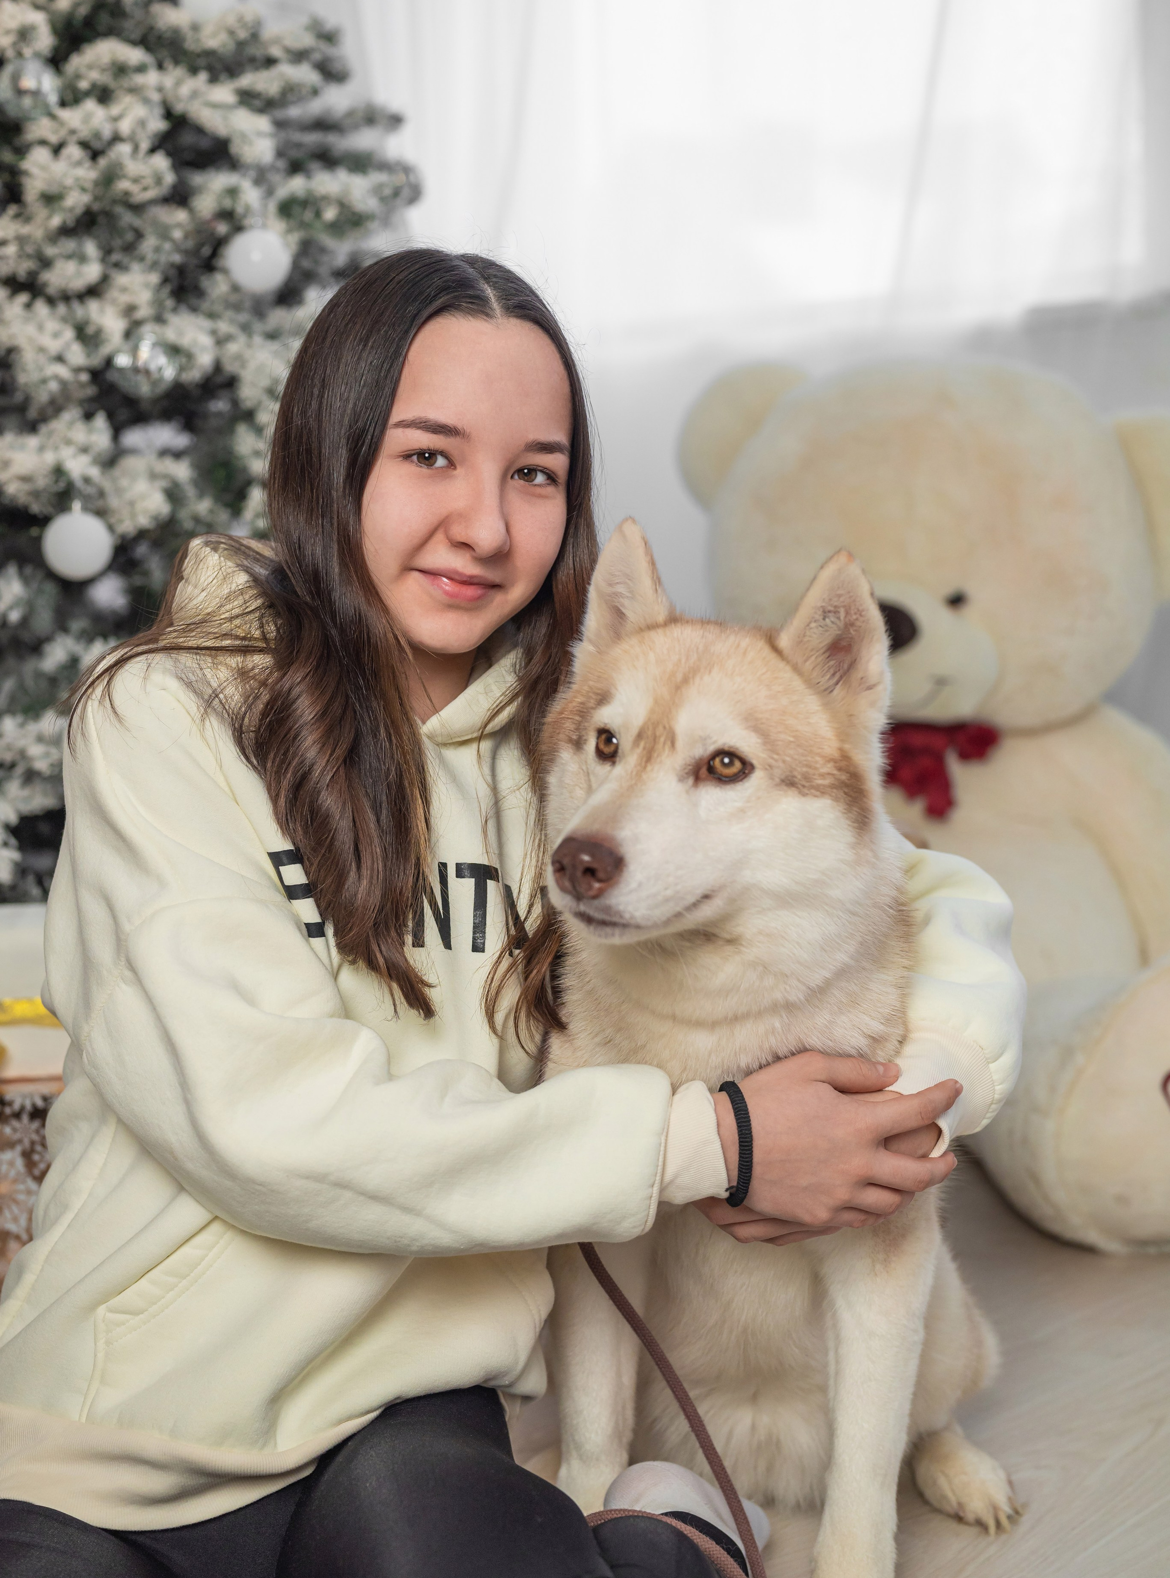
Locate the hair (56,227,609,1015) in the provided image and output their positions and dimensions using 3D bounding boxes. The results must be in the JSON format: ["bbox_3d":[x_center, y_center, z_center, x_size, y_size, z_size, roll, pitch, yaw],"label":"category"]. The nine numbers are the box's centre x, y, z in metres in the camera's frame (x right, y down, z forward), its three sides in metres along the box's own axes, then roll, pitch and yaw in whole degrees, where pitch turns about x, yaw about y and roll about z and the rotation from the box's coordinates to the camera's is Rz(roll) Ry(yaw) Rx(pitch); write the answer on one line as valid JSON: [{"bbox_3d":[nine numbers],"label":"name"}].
[{"bbox_3d":[-0.142,-0.092,1.455,0.290,0.460,0.250,2,2,-21],"label":"hair"}]

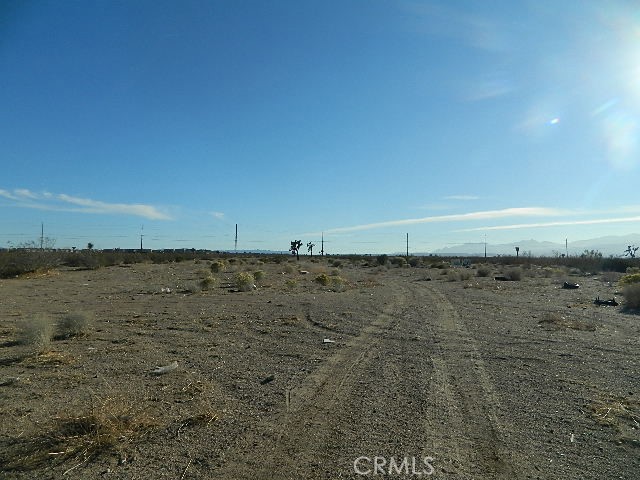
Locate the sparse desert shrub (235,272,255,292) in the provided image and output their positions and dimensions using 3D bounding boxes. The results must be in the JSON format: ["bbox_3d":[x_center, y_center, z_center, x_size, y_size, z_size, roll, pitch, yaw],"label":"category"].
[{"bbox_3d":[-3.104,1.743,19.065,0.804,0.846,0.764,0,-2,0],"label":"sparse desert shrub"}]

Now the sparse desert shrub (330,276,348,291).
[{"bbox_3d":[0.839,1.882,19.883,0.774,0.667,0.736,0,-2,0],"label":"sparse desert shrub"}]

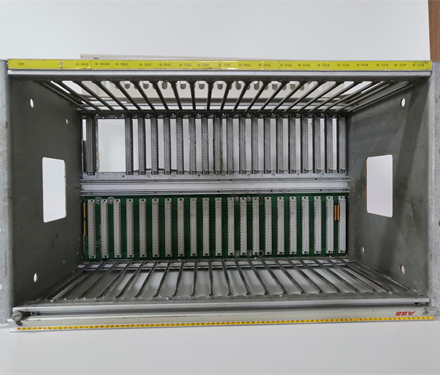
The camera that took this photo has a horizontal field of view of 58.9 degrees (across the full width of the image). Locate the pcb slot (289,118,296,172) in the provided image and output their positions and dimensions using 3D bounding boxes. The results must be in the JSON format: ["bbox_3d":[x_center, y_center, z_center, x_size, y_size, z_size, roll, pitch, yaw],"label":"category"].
[{"bbox_3d":[0.118,-0.070,0.641,0.011,0.094,0.013,-1,1,-3],"label":"pcb slot"}]

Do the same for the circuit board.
[{"bbox_3d":[-0.004,0.064,0.641,0.437,0.108,0.016,-1,1,-3],"label":"circuit board"}]

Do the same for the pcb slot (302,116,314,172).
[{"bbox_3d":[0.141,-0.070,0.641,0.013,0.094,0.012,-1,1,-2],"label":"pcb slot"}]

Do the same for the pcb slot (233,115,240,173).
[{"bbox_3d":[0.027,-0.069,0.636,0.011,0.094,0.012,-1,1,-2],"label":"pcb slot"}]

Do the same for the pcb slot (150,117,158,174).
[{"bbox_3d":[-0.104,-0.068,0.631,0.011,0.094,0.012,-1,1,-2],"label":"pcb slot"}]

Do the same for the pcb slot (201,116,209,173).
[{"bbox_3d":[-0.023,-0.068,0.634,0.011,0.094,0.012,-1,1,-2],"label":"pcb slot"}]

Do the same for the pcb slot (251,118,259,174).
[{"bbox_3d":[0.058,-0.069,0.637,0.011,0.094,0.012,-1,1,-2],"label":"pcb slot"}]

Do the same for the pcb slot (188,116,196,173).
[{"bbox_3d":[-0.043,-0.068,0.633,0.011,0.094,0.012,-1,1,-2],"label":"pcb slot"}]

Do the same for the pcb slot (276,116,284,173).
[{"bbox_3d":[0.098,-0.069,0.640,0.011,0.094,0.013,-1,1,-3],"label":"pcb slot"}]

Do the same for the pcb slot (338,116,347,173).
[{"bbox_3d":[0.200,-0.070,0.643,0.011,0.094,0.012,-1,1,-2],"label":"pcb slot"}]

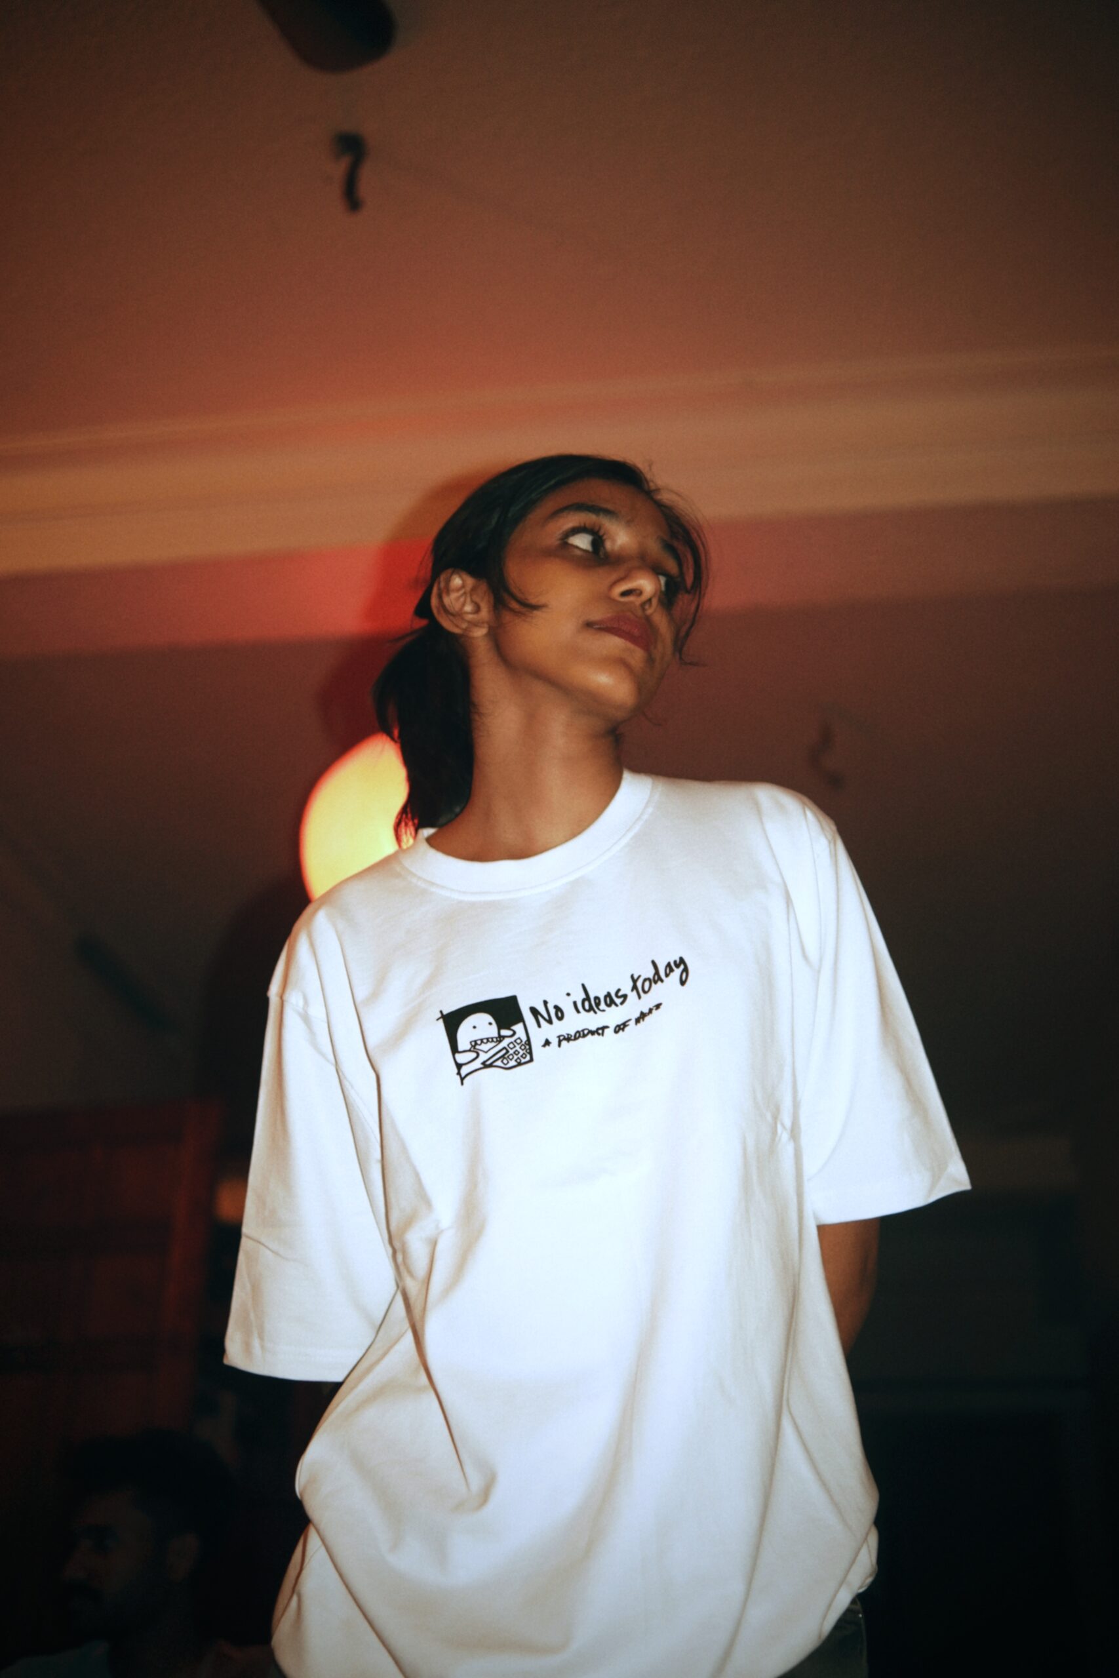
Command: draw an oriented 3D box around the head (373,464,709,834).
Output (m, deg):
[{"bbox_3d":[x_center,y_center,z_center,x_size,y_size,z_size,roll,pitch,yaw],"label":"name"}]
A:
[{"bbox_3d":[0.000,-0.158,1.191,0.167,0.272,0.243,21,-28,-28],"label":"head"}]

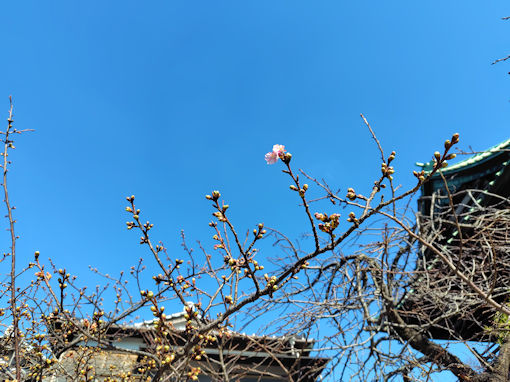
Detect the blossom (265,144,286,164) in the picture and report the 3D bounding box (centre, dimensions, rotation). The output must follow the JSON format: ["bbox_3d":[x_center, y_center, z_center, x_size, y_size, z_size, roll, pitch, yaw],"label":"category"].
[{"bbox_3d":[0.037,-0.066,0.610,0.038,0.034,0.032,-13,-33,20],"label":"blossom"}]

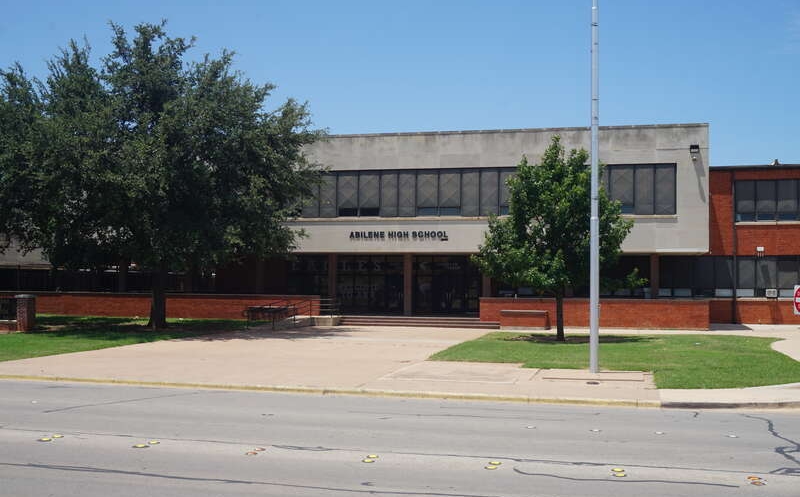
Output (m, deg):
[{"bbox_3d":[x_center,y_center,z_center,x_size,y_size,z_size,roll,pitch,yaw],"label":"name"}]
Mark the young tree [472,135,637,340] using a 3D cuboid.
[{"bbox_3d":[5.700,-0.410,34.400,5.900,7.600,5.700,1,-3,0],"label":"young tree"}]

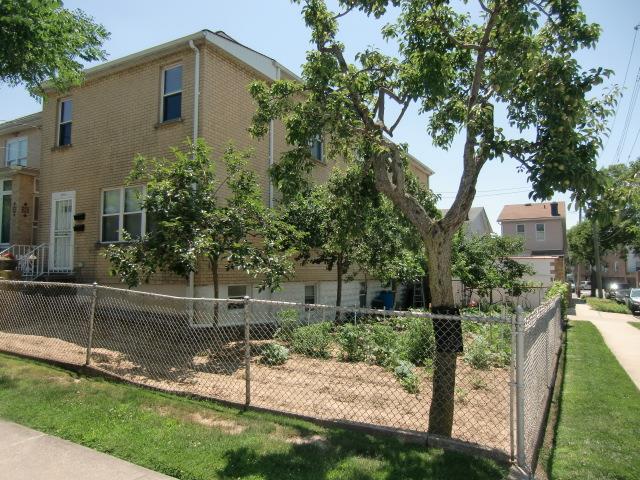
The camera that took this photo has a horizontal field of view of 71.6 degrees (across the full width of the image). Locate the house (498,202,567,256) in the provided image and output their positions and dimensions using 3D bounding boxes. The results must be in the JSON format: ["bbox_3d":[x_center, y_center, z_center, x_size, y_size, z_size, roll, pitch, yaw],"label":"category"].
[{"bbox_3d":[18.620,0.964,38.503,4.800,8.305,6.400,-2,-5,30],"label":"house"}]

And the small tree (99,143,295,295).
[{"bbox_3d":[-2.182,0.167,8.100,3.400,4.032,3.100,1,-4,0],"label":"small tree"}]

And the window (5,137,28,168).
[{"bbox_3d":[-9.781,-2.836,14.300,1.500,1.000,0.120,-2,-5,30],"label":"window"}]

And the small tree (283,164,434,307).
[{"bbox_3d":[1.111,0.242,12.800,4.200,4.824,3.700,1,-4,0],"label":"small tree"}]

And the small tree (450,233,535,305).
[{"bbox_3d":[8.212,1.566,21.000,3.700,3.831,3.500,1,-4,0],"label":"small tree"}]

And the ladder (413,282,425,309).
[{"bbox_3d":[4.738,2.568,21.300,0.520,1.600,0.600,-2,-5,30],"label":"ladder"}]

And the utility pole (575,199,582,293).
[{"bbox_3d":[29.409,0.905,50.366,0.300,10.500,0.300,1,-4,0],"label":"utility pole"}]

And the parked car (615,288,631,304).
[{"bbox_3d":[23.885,4.176,34.579,1.800,1.500,4.600,-2,-5,30],"label":"parked car"}]

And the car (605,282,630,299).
[{"bbox_3d":[29.112,4.891,43.615,1.850,1.650,4.700,-2,-5,30],"label":"car"}]

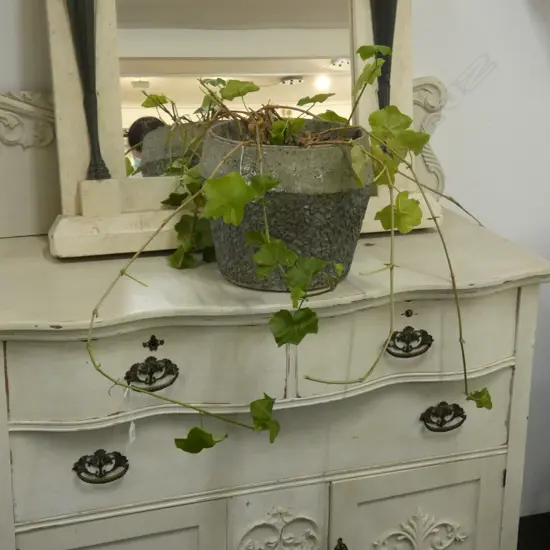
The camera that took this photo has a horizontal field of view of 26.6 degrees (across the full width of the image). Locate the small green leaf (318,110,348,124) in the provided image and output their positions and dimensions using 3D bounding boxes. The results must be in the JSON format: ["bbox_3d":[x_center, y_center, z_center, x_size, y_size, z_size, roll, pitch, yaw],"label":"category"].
[{"bbox_3d":[0.115,-0.304,2.280,0.060,0.035,0.035,-2,18,-10],"label":"small green leaf"}]

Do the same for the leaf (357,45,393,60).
[{"bbox_3d":[0.168,-0.376,1.970,0.061,0.024,0.040,1,18,0],"label":"leaf"}]

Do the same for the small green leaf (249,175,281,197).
[{"bbox_3d":[-0.017,-0.156,2.030,0.054,0.042,0.025,1,17,0],"label":"small green leaf"}]

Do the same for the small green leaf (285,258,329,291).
[{"bbox_3d":[0.051,-0.001,1.905,0.072,0.053,0.025,0,0,-3],"label":"small green leaf"}]

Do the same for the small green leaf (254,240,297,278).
[{"bbox_3d":[0.001,-0.025,1.905,0.075,0.062,0.025,0,0,0],"label":"small green leaf"}]

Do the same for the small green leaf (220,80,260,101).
[{"bbox_3d":[-0.063,-0.336,2.120,0.072,0.034,0.045,2,18,5],"label":"small green leaf"}]

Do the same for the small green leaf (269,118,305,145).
[{"bbox_3d":[0.019,-0.243,1.970,0.061,0.044,0.028,1,18,0],"label":"small green leaf"}]

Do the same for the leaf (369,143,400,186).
[{"bbox_3d":[0.182,-0.186,1.940,0.056,0.074,0.022,-1,10,-6],"label":"leaf"}]

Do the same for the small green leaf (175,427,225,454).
[{"bbox_3d":[-0.131,0.291,2.050,0.085,0.047,0.030,4,18,10],"label":"small green leaf"}]

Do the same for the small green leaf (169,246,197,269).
[{"bbox_3d":[-0.177,-0.034,2.230,0.052,0.043,0.030,5,18,14],"label":"small green leaf"}]

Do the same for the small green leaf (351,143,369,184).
[{"bbox_3d":[0.140,-0.184,1.920,0.034,0.070,0.020,3,10,17],"label":"small green leaf"}]

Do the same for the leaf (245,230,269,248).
[{"bbox_3d":[-0.030,-0.058,1.915,0.041,0.031,0.018,0,0,6],"label":"leaf"}]

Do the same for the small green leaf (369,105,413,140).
[{"bbox_3d":[0.210,-0.278,2.120,0.078,0.064,0.030,-2,18,-10],"label":"small green leaf"}]

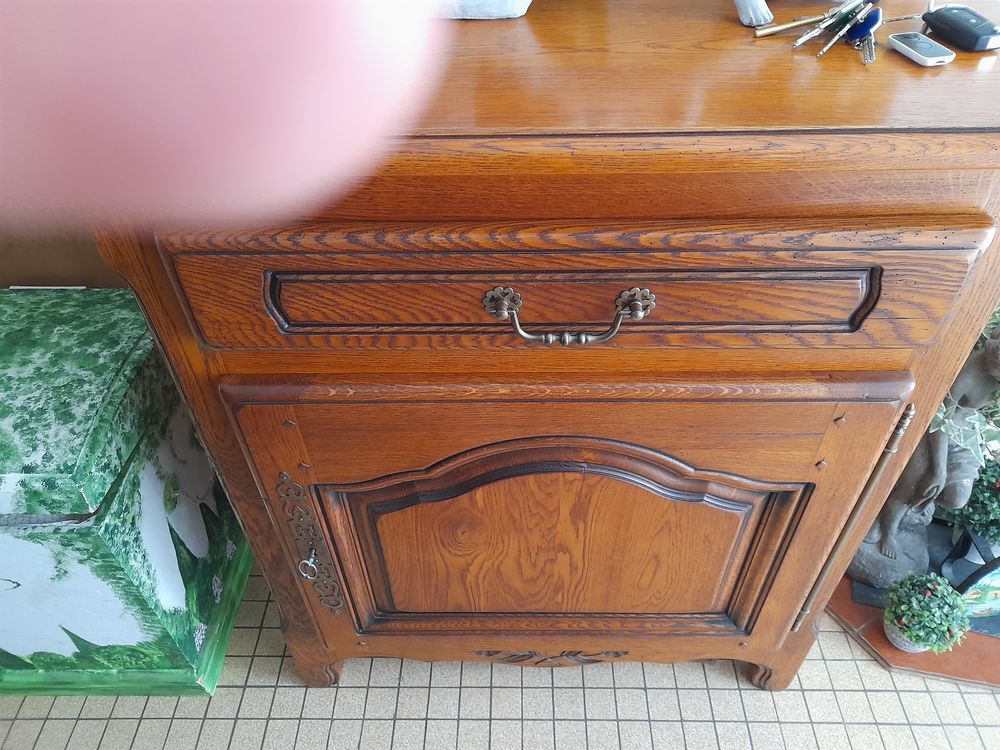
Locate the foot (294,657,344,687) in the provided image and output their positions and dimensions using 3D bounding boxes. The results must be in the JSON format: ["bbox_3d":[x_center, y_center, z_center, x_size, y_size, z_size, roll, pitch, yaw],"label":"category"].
[{"bbox_3d":[-0.301,0.473,1.204,0.063,0.106,0.056,0,44,1],"label":"foot"}]

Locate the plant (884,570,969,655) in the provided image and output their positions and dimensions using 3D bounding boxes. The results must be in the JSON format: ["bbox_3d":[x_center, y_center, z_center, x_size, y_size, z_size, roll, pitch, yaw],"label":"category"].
[{"bbox_3d":[0.710,0.399,1.207,0.125,0.137,0.125,0,44,1],"label":"plant"}]

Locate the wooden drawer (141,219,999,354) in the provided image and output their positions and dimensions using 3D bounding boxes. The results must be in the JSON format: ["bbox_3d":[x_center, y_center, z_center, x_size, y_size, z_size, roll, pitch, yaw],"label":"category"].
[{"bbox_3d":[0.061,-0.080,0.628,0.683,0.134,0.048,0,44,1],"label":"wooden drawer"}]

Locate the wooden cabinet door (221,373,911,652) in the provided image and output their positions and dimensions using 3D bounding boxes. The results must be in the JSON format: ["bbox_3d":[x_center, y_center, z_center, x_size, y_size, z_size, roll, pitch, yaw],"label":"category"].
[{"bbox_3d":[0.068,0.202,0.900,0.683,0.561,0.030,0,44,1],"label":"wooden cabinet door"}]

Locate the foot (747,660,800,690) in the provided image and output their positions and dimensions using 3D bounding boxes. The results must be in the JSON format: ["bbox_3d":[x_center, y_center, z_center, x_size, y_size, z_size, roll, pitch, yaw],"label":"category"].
[{"bbox_3d":[0.448,0.471,1.187,0.060,0.106,0.056,0,44,1],"label":"foot"}]

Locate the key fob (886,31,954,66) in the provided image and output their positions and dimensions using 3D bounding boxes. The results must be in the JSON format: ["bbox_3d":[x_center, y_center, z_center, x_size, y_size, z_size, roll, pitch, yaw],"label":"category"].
[{"bbox_3d":[0.365,-0.281,0.627,0.031,0.009,0.055,-9,45,-8],"label":"key fob"}]

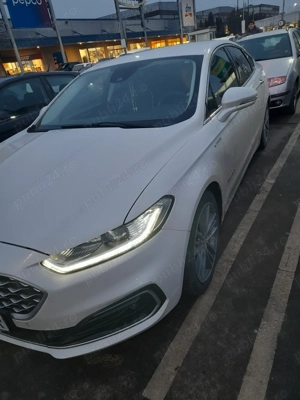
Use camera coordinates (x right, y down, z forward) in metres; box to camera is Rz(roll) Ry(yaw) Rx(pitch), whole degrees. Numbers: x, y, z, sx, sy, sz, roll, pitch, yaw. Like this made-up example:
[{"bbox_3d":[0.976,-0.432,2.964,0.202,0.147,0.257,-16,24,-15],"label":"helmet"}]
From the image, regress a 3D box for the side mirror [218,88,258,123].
[{"bbox_3d":[0.633,-0.678,2.032,0.250,0.200,0.200,5,30,27],"label":"side mirror"}]

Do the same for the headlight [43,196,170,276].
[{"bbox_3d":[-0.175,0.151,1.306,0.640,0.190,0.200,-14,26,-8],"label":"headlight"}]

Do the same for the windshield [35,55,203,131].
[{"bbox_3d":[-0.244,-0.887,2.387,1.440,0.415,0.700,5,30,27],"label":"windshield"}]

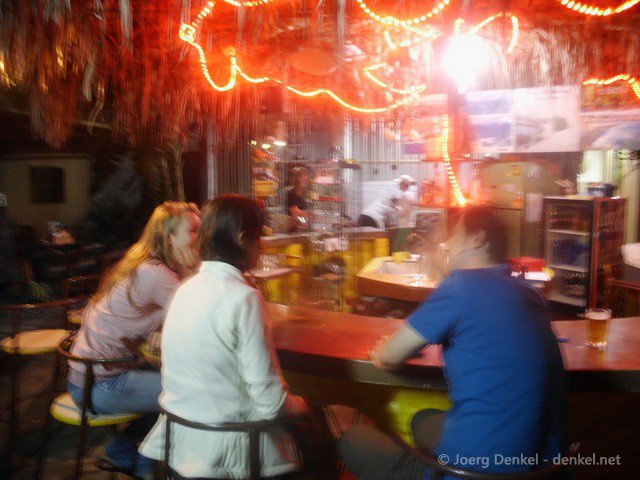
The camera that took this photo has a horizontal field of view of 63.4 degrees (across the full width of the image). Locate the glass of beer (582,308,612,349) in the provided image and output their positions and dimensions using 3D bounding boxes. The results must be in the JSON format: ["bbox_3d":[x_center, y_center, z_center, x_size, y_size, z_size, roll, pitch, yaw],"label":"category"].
[{"bbox_3d":[1.065,0.339,1.975,0.092,0.140,0.092,0,7,0],"label":"glass of beer"}]

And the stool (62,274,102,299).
[{"bbox_3d":[-1.595,0.773,3.693,0.430,0.970,0.430,-2,7,-17],"label":"stool"}]

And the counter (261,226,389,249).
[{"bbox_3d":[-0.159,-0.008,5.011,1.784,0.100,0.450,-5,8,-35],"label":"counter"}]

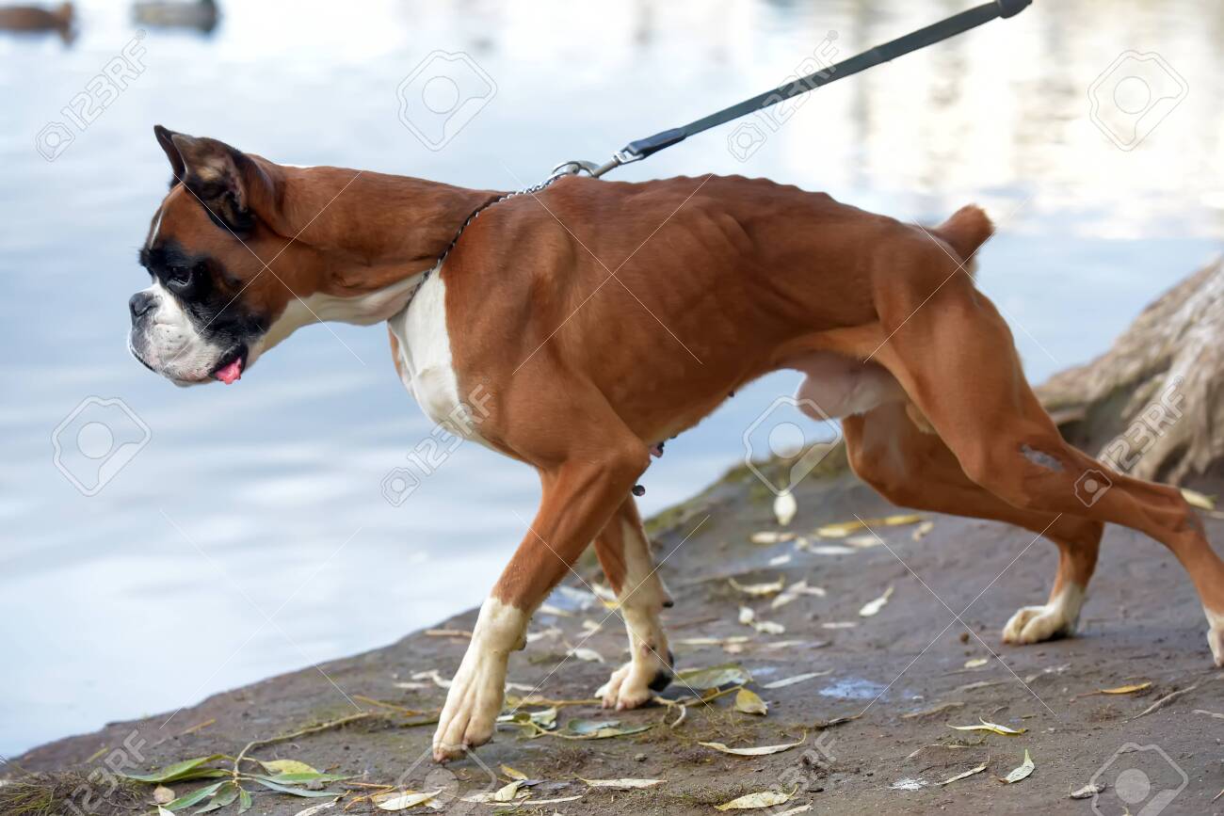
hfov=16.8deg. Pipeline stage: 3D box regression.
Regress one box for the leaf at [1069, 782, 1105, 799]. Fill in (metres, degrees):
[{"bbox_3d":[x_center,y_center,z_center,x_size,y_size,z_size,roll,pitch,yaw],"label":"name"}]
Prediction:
[{"bbox_3d":[0.437,0.352,3.820,0.040,0.013,0.022,-8,10,-27],"label":"leaf"}]

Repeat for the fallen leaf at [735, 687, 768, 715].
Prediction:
[{"bbox_3d":[0.152,0.320,4.520,0.032,0.020,0.032,3,10,20],"label":"fallen leaf"}]

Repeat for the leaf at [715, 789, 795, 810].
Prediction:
[{"bbox_3d":[0.135,0.370,3.918,0.075,0.012,0.026,-6,8,-12],"label":"leaf"}]

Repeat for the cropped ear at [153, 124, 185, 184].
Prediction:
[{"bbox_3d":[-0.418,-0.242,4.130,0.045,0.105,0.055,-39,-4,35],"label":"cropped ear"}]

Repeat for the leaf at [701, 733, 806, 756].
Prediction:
[{"bbox_3d":[0.138,0.330,4.066,0.105,0.017,0.028,-3,9,4],"label":"leaf"}]

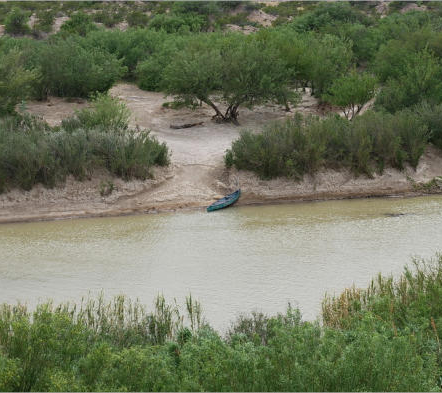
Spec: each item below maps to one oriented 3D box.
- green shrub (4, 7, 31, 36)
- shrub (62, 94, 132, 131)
[{"bbox_3d":[-20.501,-17.680,183.000,2.800,2.400,2.600,0,16,0],"label":"green shrub"},{"bbox_3d":[-10.555,-6.994,154.000,5.800,3.300,4.800,0,16,0],"label":"shrub"}]

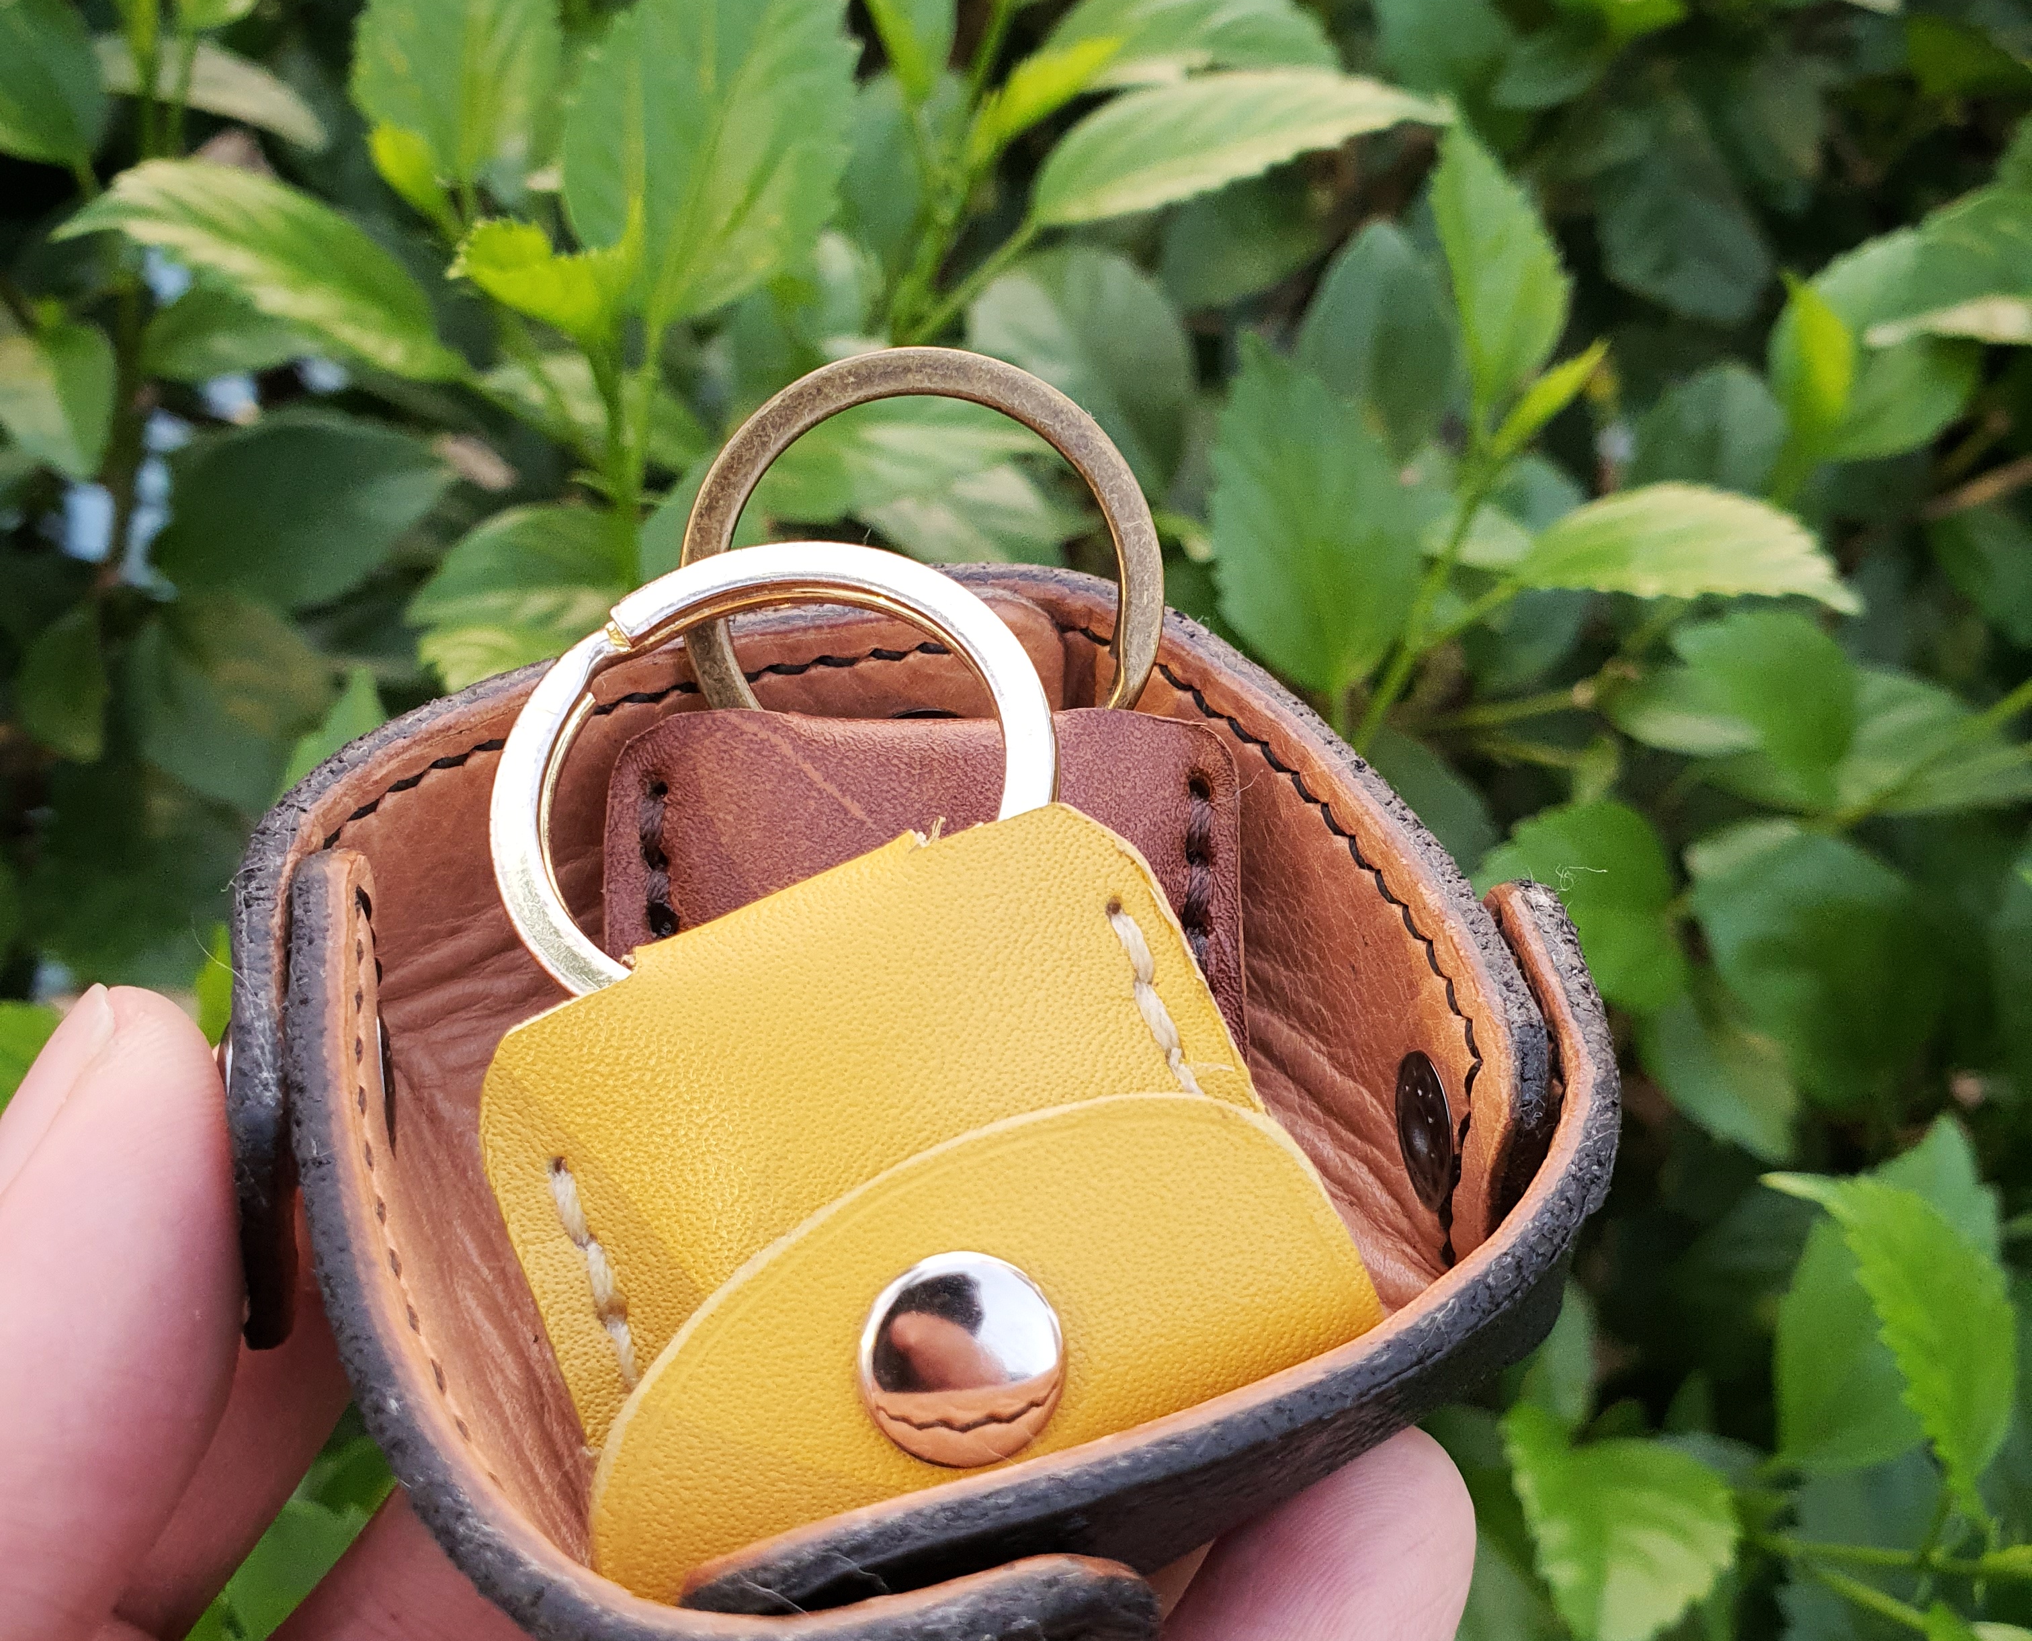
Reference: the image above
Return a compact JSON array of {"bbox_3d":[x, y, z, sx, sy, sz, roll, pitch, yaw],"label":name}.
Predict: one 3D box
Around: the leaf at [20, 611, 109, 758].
[{"bbox_3d":[-0.220,-0.031,0.470,0.024,0.010,0.042,-18,62,22],"label":"leaf"}]

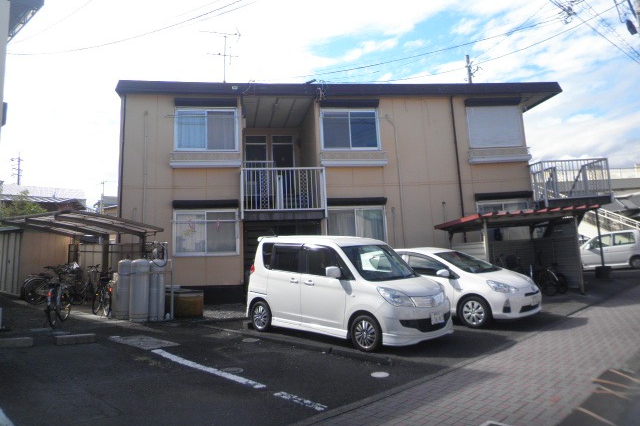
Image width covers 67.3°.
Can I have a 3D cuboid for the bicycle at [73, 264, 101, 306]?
[{"bbox_3d":[-6.143,1.889,12.700,0.580,1.040,1.720,-2,-8,7],"label":"bicycle"}]

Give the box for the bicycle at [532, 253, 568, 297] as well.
[{"bbox_3d":[5.875,1.612,12.200,0.580,1.040,1.720,-1,-8,0],"label":"bicycle"}]

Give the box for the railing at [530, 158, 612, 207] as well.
[{"bbox_3d":[7.543,-0.896,14.906,2.408,1.252,1.000,-1,-8,-6],"label":"railing"}]

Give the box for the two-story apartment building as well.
[{"bbox_3d":[0.528,-0.138,17.263,12.814,6.085,8.000,-1,-8,-6],"label":"two-story apartment building"}]

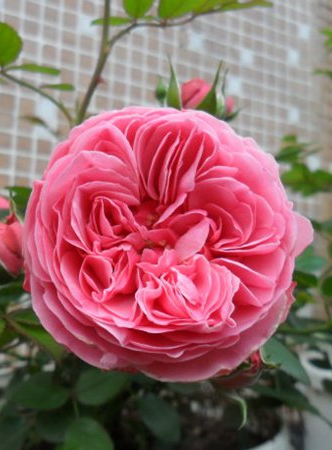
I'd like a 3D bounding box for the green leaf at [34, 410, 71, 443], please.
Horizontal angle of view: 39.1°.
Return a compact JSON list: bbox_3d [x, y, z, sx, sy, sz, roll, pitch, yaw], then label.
[{"bbox_3d":[-0.092,0.167,0.385,0.028,0.036,0.006,26,-36,21],"label":"green leaf"}]

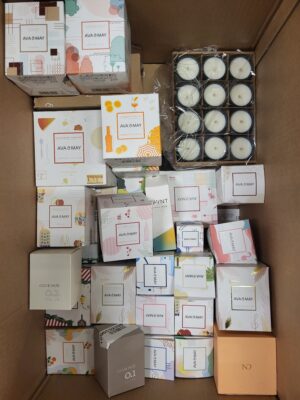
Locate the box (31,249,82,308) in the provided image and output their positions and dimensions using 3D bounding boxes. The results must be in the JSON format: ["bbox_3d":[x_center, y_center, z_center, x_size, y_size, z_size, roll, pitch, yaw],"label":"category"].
[{"bbox_3d":[-0.158,0.129,0.511,0.065,0.074,0.088,0,91,-1],"label":"box"}]

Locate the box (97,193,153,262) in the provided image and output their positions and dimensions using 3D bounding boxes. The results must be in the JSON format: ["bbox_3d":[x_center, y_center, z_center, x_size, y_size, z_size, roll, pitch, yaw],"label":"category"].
[{"bbox_3d":[-0.055,0.056,0.662,0.103,0.103,0.116,-4,107,-11],"label":"box"}]

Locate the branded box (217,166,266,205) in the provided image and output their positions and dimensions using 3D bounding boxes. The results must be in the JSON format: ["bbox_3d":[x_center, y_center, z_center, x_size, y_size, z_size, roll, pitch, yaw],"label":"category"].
[{"bbox_3d":[0.196,-0.031,0.655,0.082,0.082,0.078,-1,89,4],"label":"branded box"}]

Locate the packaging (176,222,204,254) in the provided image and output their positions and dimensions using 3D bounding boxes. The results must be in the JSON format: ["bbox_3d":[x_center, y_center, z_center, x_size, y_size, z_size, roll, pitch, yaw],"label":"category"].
[{"bbox_3d":[0.089,0.087,0.688,0.058,0.058,0.058,0,90,2],"label":"packaging"}]

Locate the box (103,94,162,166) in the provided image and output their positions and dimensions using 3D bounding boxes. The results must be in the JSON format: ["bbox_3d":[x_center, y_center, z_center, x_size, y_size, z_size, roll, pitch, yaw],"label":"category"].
[{"bbox_3d":[-0.026,-0.104,0.471,0.083,0.088,0.090,-2,89,1],"label":"box"}]

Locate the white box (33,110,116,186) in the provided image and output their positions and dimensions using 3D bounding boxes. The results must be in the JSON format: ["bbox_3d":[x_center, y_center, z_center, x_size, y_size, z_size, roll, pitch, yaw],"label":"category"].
[{"bbox_3d":[-0.126,-0.084,0.538,0.113,0.118,0.120,-1,91,1],"label":"white box"}]

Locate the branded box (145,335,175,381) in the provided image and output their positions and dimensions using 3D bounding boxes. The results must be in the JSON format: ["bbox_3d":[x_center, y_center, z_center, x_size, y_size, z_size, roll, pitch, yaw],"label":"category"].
[{"bbox_3d":[0.018,0.344,0.687,0.078,0.082,0.082,0,88,8],"label":"branded box"}]

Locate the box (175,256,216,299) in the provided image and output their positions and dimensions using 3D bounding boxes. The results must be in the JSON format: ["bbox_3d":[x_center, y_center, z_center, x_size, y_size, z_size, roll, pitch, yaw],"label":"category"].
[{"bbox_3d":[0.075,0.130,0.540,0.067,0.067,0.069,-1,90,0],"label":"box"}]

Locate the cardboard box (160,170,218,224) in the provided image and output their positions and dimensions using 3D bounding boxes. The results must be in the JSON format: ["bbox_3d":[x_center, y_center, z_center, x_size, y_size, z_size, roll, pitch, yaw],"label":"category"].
[{"bbox_3d":[0.061,-0.005,0.513,0.088,0.085,0.083,-2,91,0],"label":"cardboard box"}]

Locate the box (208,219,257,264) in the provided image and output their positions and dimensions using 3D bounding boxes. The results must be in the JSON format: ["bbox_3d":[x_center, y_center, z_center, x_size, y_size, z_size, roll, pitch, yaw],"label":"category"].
[{"bbox_3d":[0.171,0.089,0.648,0.078,0.082,0.082,-7,85,3],"label":"box"}]

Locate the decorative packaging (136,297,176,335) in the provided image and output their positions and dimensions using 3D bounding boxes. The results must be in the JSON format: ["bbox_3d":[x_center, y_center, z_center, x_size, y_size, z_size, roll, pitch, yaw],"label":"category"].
[{"bbox_3d":[0.009,0.202,0.564,0.067,0.067,0.067,0,92,0],"label":"decorative packaging"}]

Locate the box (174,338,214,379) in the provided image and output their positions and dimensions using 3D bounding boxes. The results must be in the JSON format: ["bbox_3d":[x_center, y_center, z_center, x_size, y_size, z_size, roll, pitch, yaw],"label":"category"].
[{"bbox_3d":[0.094,0.335,0.672,0.078,0.082,0.082,0,88,-1],"label":"box"}]

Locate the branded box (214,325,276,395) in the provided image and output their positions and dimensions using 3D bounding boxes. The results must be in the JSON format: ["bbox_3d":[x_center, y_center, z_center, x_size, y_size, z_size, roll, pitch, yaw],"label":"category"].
[{"bbox_3d":[0.161,0.272,0.547,0.094,0.105,0.094,-1,91,2],"label":"branded box"}]

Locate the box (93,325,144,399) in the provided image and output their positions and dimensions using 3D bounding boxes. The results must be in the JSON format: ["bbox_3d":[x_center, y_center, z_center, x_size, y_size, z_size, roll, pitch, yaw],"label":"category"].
[{"bbox_3d":[-0.054,0.271,0.522,0.064,0.063,0.088,-2,90,-30],"label":"box"}]

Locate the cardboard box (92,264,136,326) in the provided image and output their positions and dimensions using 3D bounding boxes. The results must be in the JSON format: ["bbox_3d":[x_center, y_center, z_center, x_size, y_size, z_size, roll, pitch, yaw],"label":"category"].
[{"bbox_3d":[-0.083,0.219,0.739,0.103,0.103,0.131,0,88,1],"label":"cardboard box"}]

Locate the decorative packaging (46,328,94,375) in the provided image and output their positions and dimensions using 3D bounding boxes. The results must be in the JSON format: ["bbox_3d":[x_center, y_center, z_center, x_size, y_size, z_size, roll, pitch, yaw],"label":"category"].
[{"bbox_3d":[-0.172,0.356,0.750,0.131,0.103,0.103,-1,90,4],"label":"decorative packaging"}]

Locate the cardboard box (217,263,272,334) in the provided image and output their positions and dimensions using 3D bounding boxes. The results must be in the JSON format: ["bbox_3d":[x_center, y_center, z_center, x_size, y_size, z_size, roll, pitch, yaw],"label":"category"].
[{"bbox_3d":[0.200,0.202,0.661,0.103,0.103,0.131,-2,88,9],"label":"cardboard box"}]

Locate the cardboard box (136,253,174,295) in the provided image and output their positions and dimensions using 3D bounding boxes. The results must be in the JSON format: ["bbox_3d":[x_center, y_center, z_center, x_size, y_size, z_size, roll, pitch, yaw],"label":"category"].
[{"bbox_3d":[0.009,0.132,0.562,0.067,0.067,0.068,0,91,0],"label":"cardboard box"}]

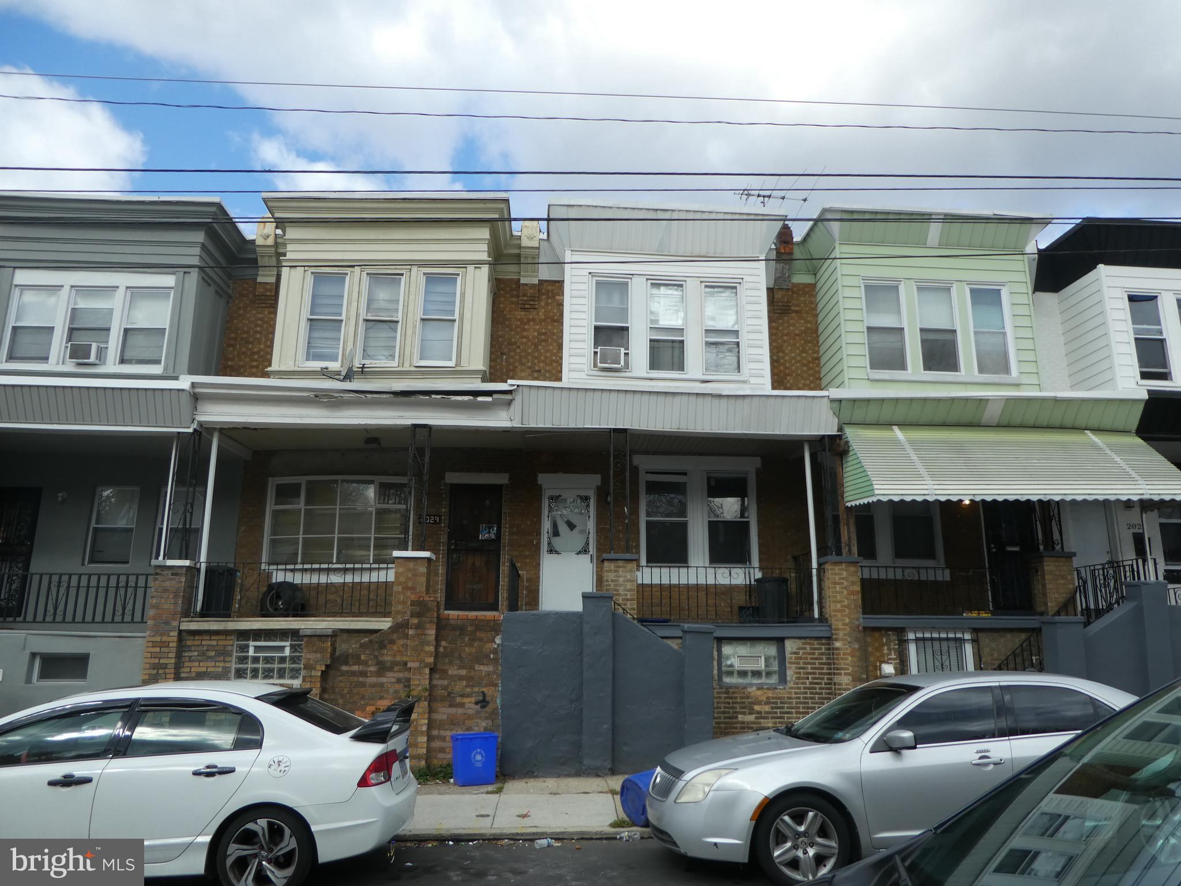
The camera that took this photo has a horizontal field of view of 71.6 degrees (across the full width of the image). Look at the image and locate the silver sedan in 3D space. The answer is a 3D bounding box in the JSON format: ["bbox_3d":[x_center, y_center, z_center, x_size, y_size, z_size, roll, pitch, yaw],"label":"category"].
[{"bbox_3d":[2.862,2.612,6.671,4.800,1.450,1.840,1,-13,-3],"label":"silver sedan"}]

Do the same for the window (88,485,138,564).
[{"bbox_3d":[-7.680,1.327,13.187,0.667,1.273,0.120,1,-13,-4],"label":"window"}]

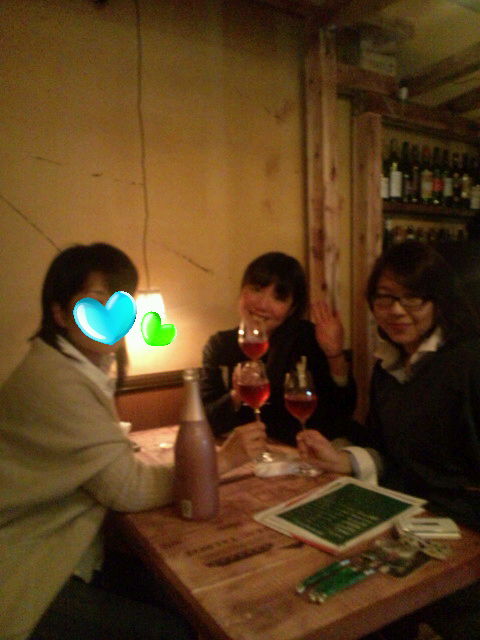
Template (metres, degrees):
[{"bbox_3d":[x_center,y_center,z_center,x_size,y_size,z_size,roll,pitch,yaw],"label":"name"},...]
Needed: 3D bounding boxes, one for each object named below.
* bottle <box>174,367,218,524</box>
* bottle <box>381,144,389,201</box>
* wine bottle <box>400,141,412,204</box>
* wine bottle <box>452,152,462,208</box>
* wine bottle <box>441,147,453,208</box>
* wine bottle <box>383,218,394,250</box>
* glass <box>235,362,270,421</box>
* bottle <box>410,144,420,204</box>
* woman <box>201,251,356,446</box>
[{"bbox_3d":[-0.096,0.256,1.075,0.088,0.305,0.088,-2,5,-6],"label":"bottle"},{"bbox_3d":[0.697,-0.723,2.514,0.075,0.300,0.075,-5,7,-35],"label":"bottle"},{"bbox_3d":[0.841,-0.745,2.614,0.075,0.300,0.075,-5,7,-35],"label":"wine bottle"},{"bbox_3d":[1.204,-0.770,2.866,0.075,0.300,0.075,-5,7,-35],"label":"wine bottle"},{"bbox_3d":[1.120,-0.767,2.808,0.075,0.300,0.075,-5,7,-35],"label":"wine bottle"},{"bbox_3d":[0.737,-0.350,2.570,0.075,0.300,0.075,-5,7,-35],"label":"wine bottle"},{"bbox_3d":[0.041,0.207,1.180,0.080,0.212,0.080,-9,5,0],"label":"glass"},{"bbox_3d":[0.900,-0.746,2.655,0.075,0.300,0.075,-5,7,-35],"label":"bottle"},{"bbox_3d":[0.086,0.407,1.464,0.500,1.200,0.620,0,6,18],"label":"woman"}]

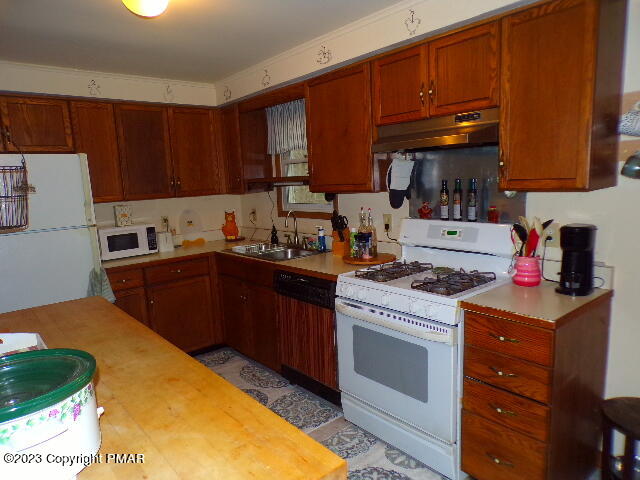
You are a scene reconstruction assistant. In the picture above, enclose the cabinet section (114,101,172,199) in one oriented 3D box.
[{"bbox_3d":[-1.486,-0.708,3.667,0.412,0.750,0.332,-9,10,-39],"label":"cabinet section"}]

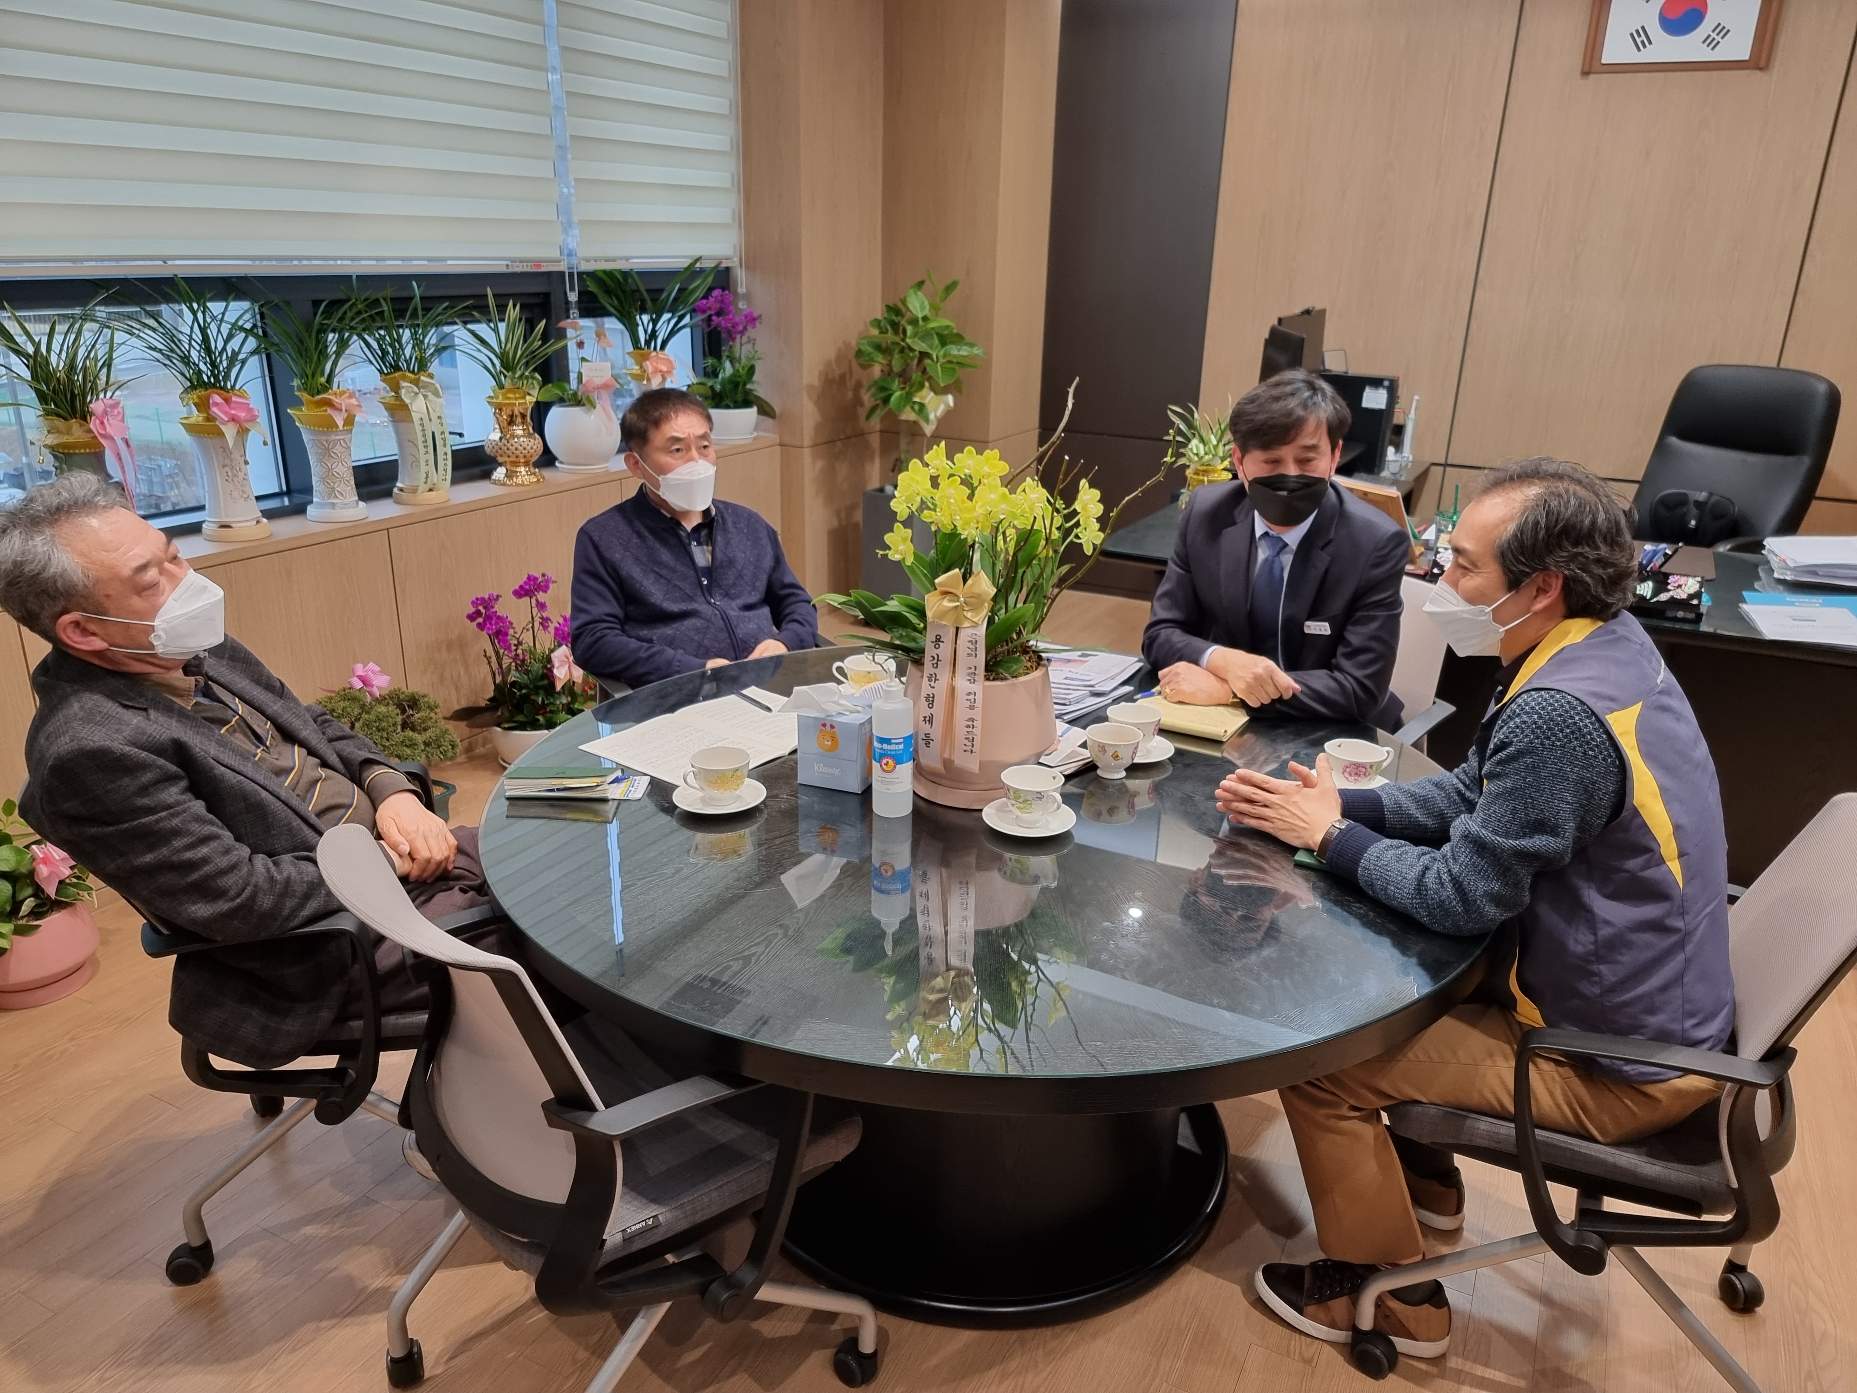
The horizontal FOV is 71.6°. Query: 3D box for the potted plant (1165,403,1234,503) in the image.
[{"bbox_3d":[0.951,-0.818,4.421,0.320,0.370,0.300,7,20,17],"label":"potted plant"}]

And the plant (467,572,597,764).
[{"bbox_3d":[-1.253,-0.093,4.056,0.400,0.620,0.430,1,19,0],"label":"plant"}]

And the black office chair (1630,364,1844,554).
[{"bbox_3d":[2.603,-0.457,4.345,0.660,1.250,0.720,19,26,41],"label":"black office chair"}]

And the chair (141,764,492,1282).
[{"bbox_3d":[-1.010,0.428,2.155,0.770,0.910,0.650,-3,20,-10],"label":"chair"}]

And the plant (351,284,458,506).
[{"bbox_3d":[-1.604,-0.913,3.911,0.350,0.640,0.360,11,22,26],"label":"plant"}]

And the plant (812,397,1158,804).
[{"bbox_3d":[0.093,-0.164,2.071,0.530,0.657,0.430,5,20,11],"label":"plant"}]

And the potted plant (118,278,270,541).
[{"bbox_3d":[-1.934,-0.757,3.421,0.390,0.660,0.410,11,22,26],"label":"potted plant"}]

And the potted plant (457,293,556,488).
[{"bbox_3d":[-1.374,-1.016,4.221,0.320,0.600,0.320,11,21,26],"label":"potted plant"}]

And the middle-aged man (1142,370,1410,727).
[{"bbox_3d":[0.734,-0.010,2.844,0.560,1.340,0.660,14,23,32],"label":"middle-aged man"}]

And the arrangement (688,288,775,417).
[{"bbox_3d":[-0.826,-1.409,5.254,0.340,0.510,0.370,1,19,0],"label":"arrangement"}]

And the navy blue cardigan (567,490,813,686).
[{"bbox_3d":[-0.509,-0.173,2.908,0.570,0.580,0.430,-9,22,-27],"label":"navy blue cardigan"}]

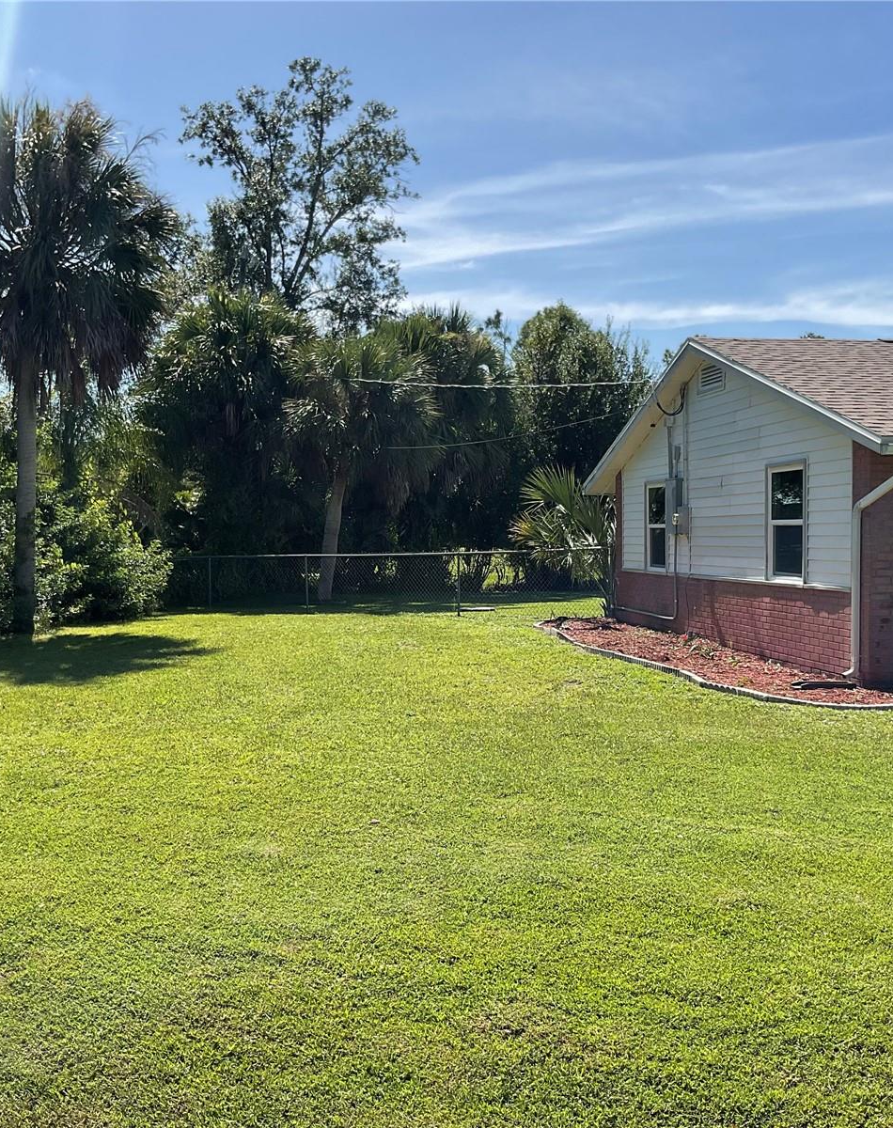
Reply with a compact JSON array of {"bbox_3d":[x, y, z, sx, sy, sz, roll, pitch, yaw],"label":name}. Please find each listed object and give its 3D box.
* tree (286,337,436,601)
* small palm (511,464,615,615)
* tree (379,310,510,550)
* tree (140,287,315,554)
[{"bbox_3d":[-2.160,-2.420,32.000,3.800,6.700,3.700,0,1,0],"label":"tree"},{"bbox_3d":[2.350,-0.440,23.700,2.300,2.800,2.200,0,1,0],"label":"small palm"},{"bbox_3d":[-0.080,-3.150,35.000,4.000,8.100,4.000,0,1,0],"label":"tree"},{"bbox_3d":[-6.000,-3.330,34.500,4.700,8.500,4.600,0,1,0],"label":"tree"}]

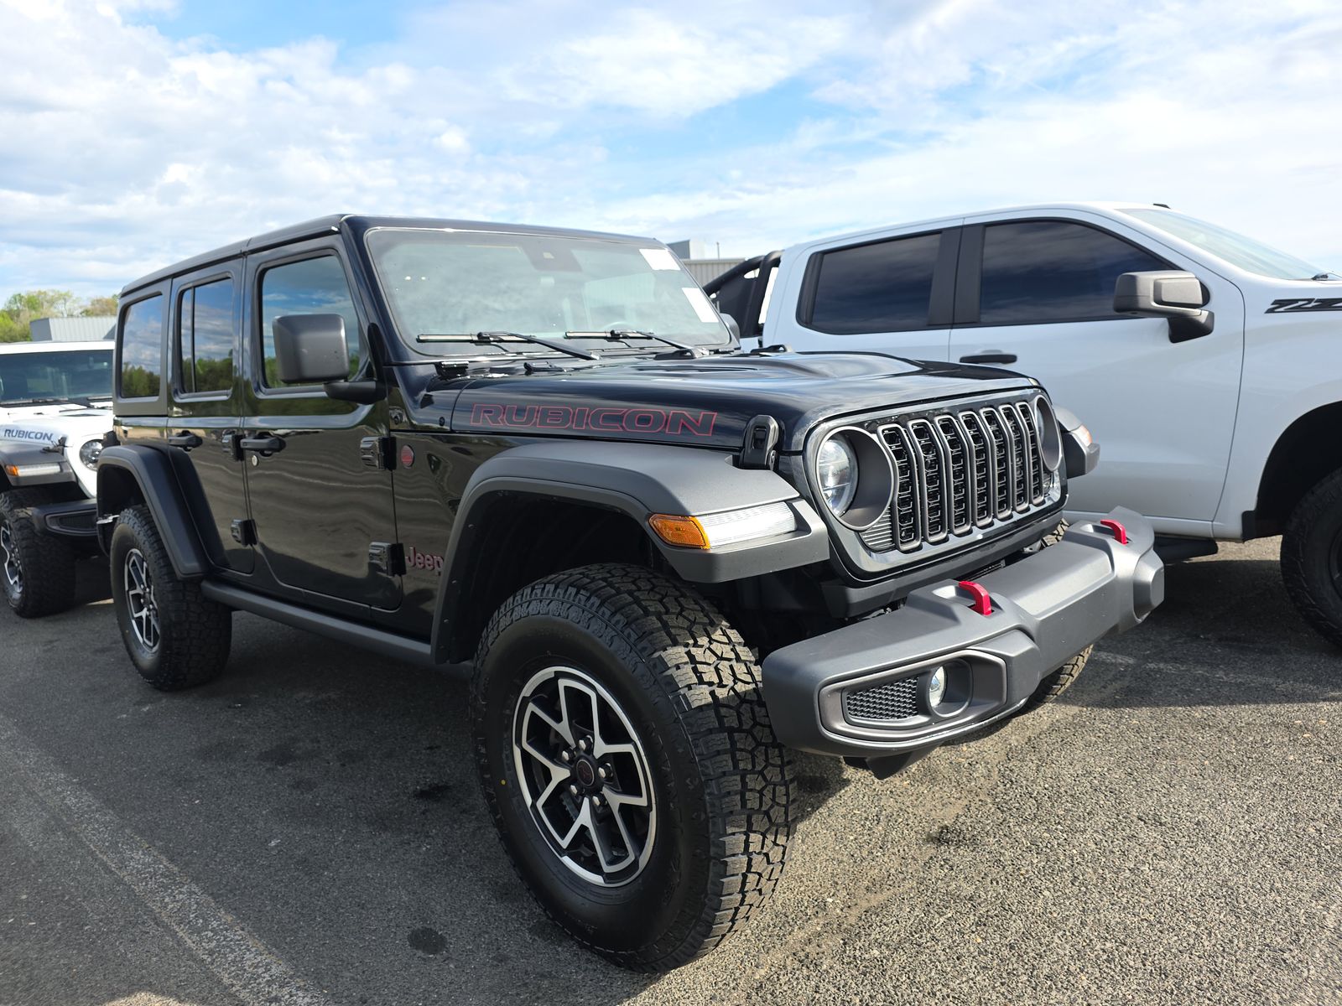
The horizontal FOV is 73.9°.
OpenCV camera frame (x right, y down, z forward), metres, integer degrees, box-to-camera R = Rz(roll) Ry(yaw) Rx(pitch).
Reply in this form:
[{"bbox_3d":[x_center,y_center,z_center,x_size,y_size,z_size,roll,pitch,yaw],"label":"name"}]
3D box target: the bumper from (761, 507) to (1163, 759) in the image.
[{"bbox_3d":[0.844,0.241,2.083,0.285,0.270,1.700,4,11,44],"label":"bumper"}]

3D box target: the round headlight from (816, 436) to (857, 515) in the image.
[{"bbox_3d":[0.342,-0.052,1.831,0.100,0.195,0.195,4,11,44],"label":"round headlight"}]

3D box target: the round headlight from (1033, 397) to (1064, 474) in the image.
[{"bbox_3d":[1.036,-0.193,2.520,0.110,0.220,0.220,4,11,44],"label":"round headlight"}]

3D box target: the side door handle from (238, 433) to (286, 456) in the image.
[{"bbox_3d":[-1.371,-0.197,3.003,0.285,0.078,0.065,4,11,44],"label":"side door handle"}]

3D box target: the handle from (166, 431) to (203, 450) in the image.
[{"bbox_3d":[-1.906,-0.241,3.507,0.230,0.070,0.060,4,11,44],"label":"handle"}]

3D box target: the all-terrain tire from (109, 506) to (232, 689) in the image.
[{"bbox_3d":[-2.276,0.414,4.053,0.830,0.830,0.290,4,11,44],"label":"all-terrain tire"}]

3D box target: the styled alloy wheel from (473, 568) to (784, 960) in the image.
[{"bbox_3d":[-0.120,0.560,1.974,0.280,0.825,0.830,-11,11,-44],"label":"styled alloy wheel"}]

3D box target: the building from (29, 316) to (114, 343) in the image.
[{"bbox_3d":[-30.063,-6.907,50.523,5.500,6.410,9.000,4,11,44],"label":"building"}]

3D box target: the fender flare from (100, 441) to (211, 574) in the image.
[{"bbox_3d":[-2.295,0.000,3.885,1.150,0.515,0.150,4,11,44],"label":"fender flare"}]

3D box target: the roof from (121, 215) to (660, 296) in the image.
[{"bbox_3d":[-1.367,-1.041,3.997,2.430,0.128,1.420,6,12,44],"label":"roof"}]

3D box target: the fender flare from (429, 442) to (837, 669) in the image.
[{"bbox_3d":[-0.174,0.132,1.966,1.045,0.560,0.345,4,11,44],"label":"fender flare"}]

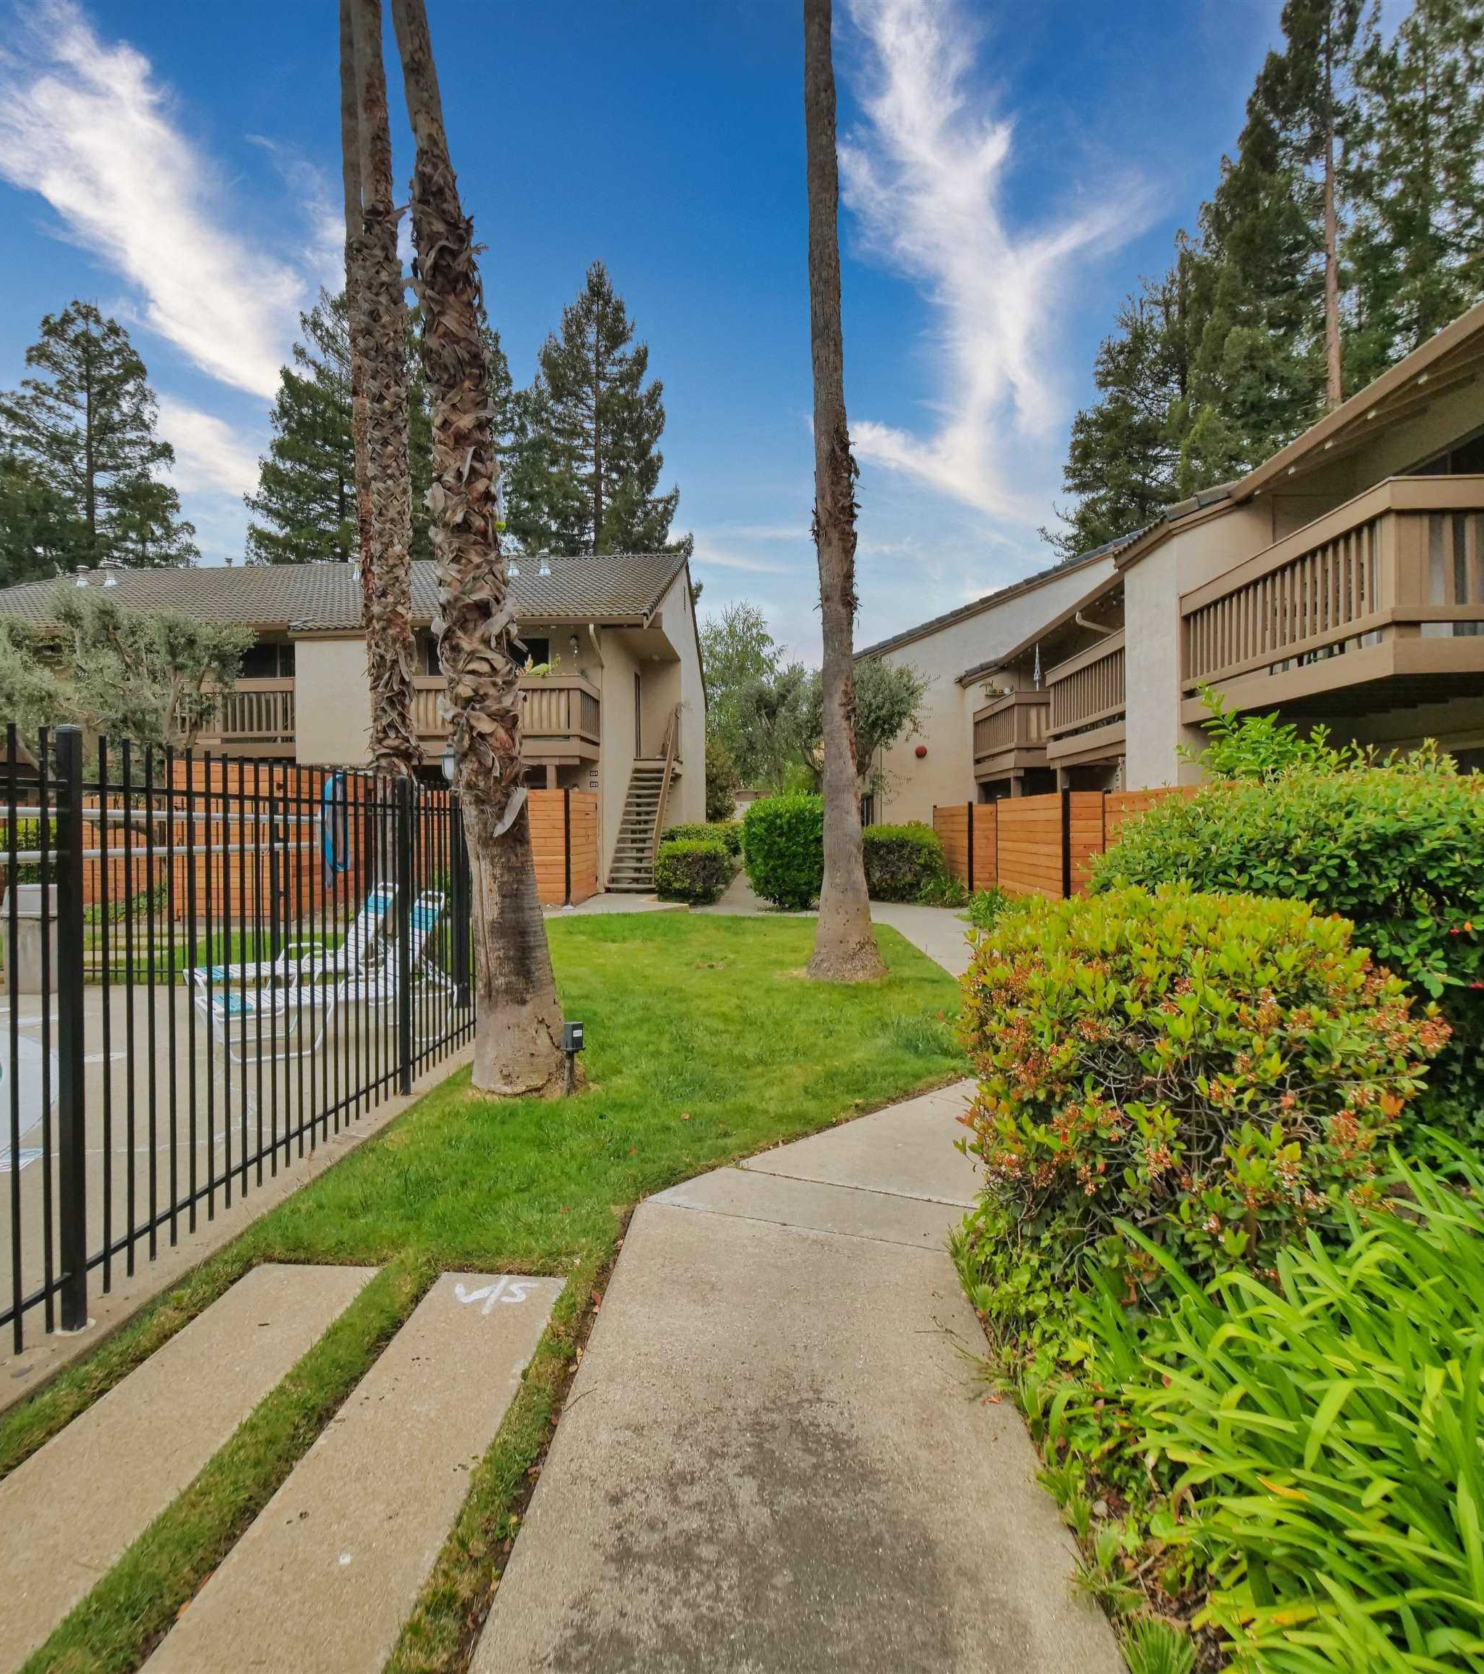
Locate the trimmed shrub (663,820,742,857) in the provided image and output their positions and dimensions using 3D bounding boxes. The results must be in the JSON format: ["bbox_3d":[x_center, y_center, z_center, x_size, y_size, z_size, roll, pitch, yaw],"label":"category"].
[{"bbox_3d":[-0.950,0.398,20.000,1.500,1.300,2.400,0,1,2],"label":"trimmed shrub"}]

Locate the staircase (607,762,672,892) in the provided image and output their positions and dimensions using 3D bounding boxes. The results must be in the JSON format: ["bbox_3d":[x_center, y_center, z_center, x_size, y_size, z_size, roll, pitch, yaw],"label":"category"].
[{"bbox_3d":[-2.030,-0.311,18.700,0.950,2.730,3.500,0,1,2],"label":"staircase"}]

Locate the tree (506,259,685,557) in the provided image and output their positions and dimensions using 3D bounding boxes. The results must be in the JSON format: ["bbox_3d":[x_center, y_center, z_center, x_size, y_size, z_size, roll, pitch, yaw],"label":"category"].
[{"bbox_3d":[-6.700,-12.929,42.000,9.200,27.400,9.200,0,1,0],"label":"tree"}]

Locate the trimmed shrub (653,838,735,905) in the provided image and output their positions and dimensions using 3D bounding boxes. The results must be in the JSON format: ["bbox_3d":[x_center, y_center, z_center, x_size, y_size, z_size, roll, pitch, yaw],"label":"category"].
[{"bbox_3d":[-0.800,0.576,15.400,1.300,1.080,1.300,0,1,2],"label":"trimmed shrub"}]

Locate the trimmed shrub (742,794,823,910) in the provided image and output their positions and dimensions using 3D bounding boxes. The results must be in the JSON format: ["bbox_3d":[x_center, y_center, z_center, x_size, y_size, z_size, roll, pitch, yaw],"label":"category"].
[{"bbox_3d":[0.830,0.210,15.100,1.580,1.860,1.550,0,1,0],"label":"trimmed shrub"}]

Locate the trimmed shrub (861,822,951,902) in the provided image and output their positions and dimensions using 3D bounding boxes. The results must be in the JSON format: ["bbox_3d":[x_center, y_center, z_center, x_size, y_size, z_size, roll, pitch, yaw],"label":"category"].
[{"bbox_3d":[2.880,0.445,16.300,1.700,1.360,1.500,0,1,0],"label":"trimmed shrub"}]

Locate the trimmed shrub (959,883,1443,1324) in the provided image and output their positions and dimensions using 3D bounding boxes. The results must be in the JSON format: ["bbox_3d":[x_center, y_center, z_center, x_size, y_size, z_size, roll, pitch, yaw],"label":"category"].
[{"bbox_3d":[1.540,0.792,3.420,1.450,1.170,1.350,0,1,0],"label":"trimmed shrub"}]

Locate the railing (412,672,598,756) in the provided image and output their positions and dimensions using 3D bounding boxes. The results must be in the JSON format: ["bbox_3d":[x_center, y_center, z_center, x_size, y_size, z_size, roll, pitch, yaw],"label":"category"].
[{"bbox_3d":[-4.250,-2.042,16.050,3.150,1.400,1.750,0,1,2],"label":"railing"}]

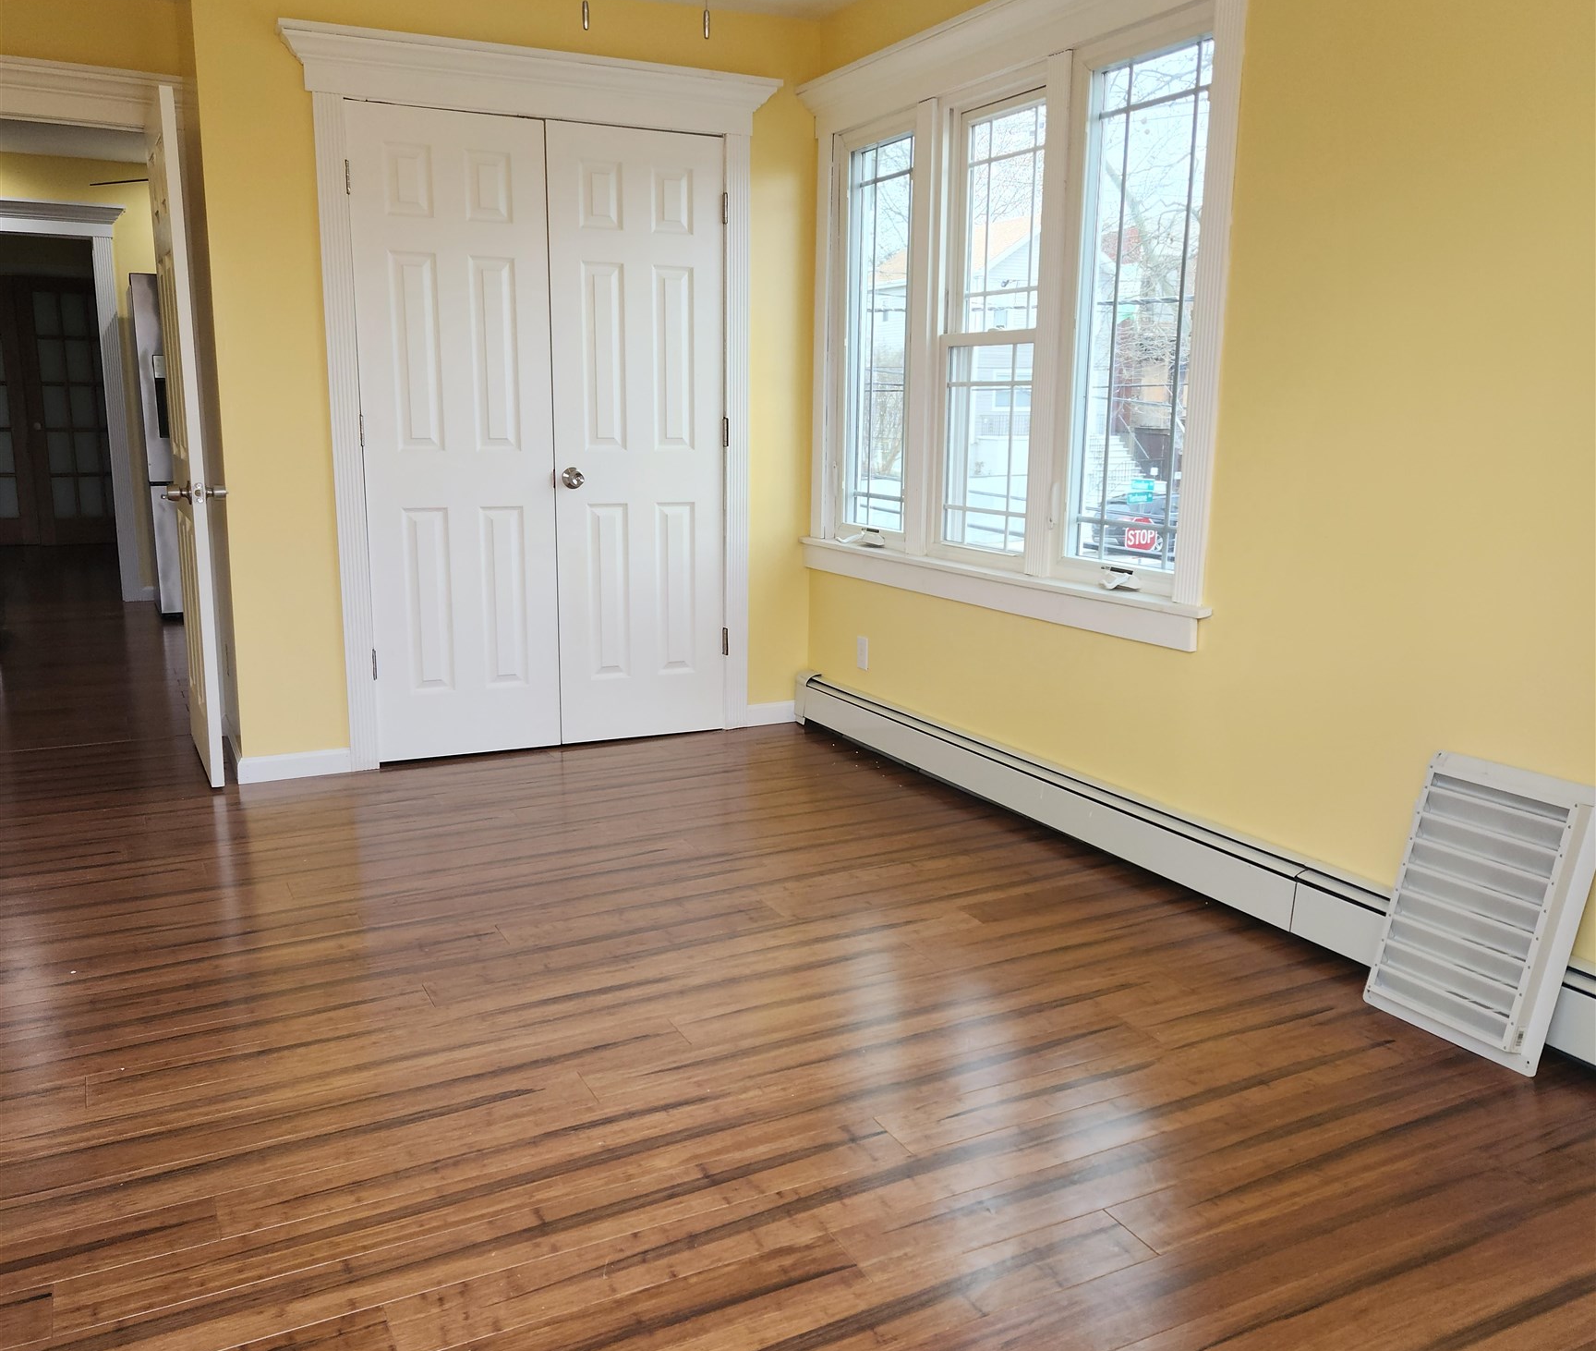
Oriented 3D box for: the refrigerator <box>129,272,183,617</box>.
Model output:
[{"bbox_3d":[-3.243,-1.283,8.090,0.910,1.803,0.890,-5,12,-26],"label":"refrigerator"}]

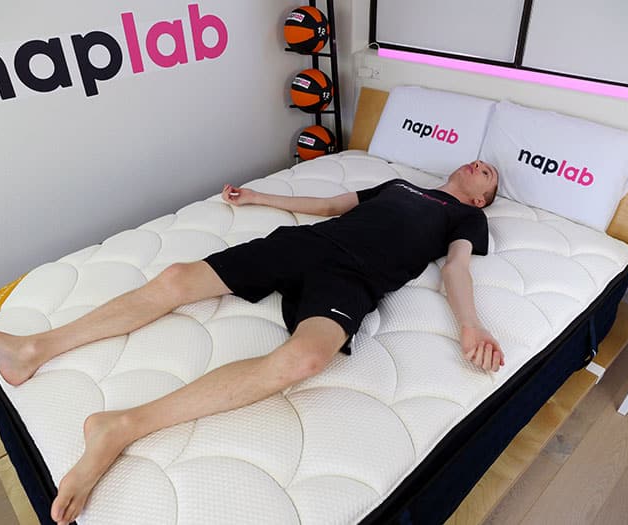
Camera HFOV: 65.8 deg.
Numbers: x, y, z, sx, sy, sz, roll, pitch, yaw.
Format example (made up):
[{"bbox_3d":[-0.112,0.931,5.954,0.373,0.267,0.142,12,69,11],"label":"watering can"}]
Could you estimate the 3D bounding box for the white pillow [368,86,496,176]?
[{"bbox_3d":[0.575,-0.651,2.474,0.150,0.410,0.670,-11,32,-43],"label":"white pillow"}]

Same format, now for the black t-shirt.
[{"bbox_3d":[0.300,-0.136,1.878,0.660,0.220,0.610,-26,40,-31],"label":"black t-shirt"}]

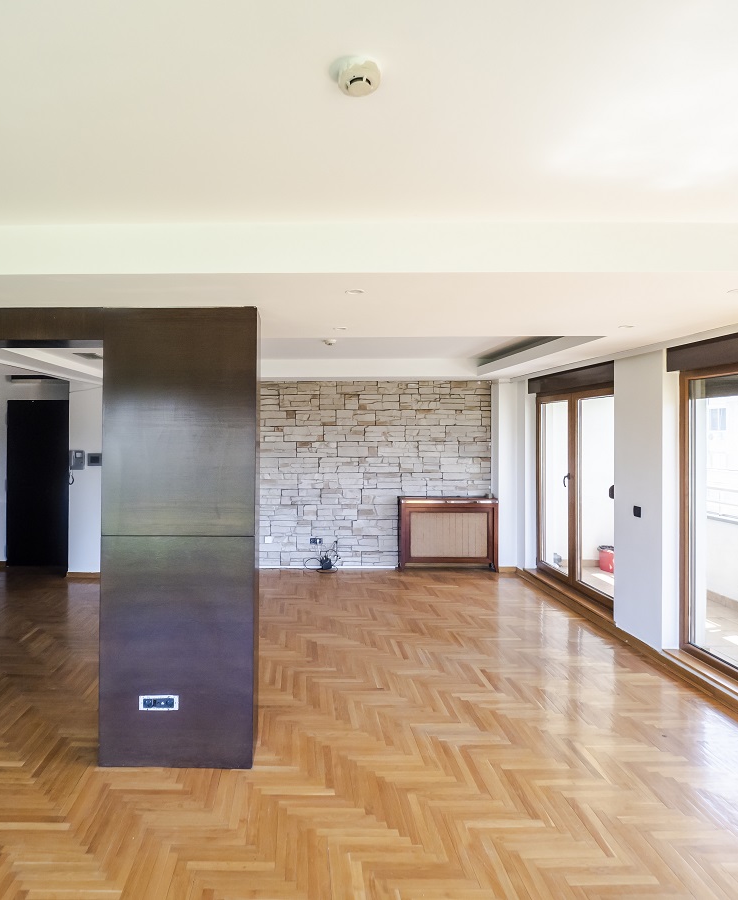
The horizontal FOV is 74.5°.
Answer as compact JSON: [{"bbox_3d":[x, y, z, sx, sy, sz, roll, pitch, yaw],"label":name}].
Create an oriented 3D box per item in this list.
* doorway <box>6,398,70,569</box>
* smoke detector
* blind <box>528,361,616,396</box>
[{"bbox_3d":[-4.113,0.416,6.079,0.819,2.087,0.080,0,2,-2],"label":"doorway"},{"bbox_3d":[-0.022,-0.833,1.085,0.098,0.038,0.098,0,2,0],"label":"smoke detector"},{"bbox_3d":[2.001,-0.704,4.805,0.100,0.168,1.578,0,2,-8],"label":"blind"}]

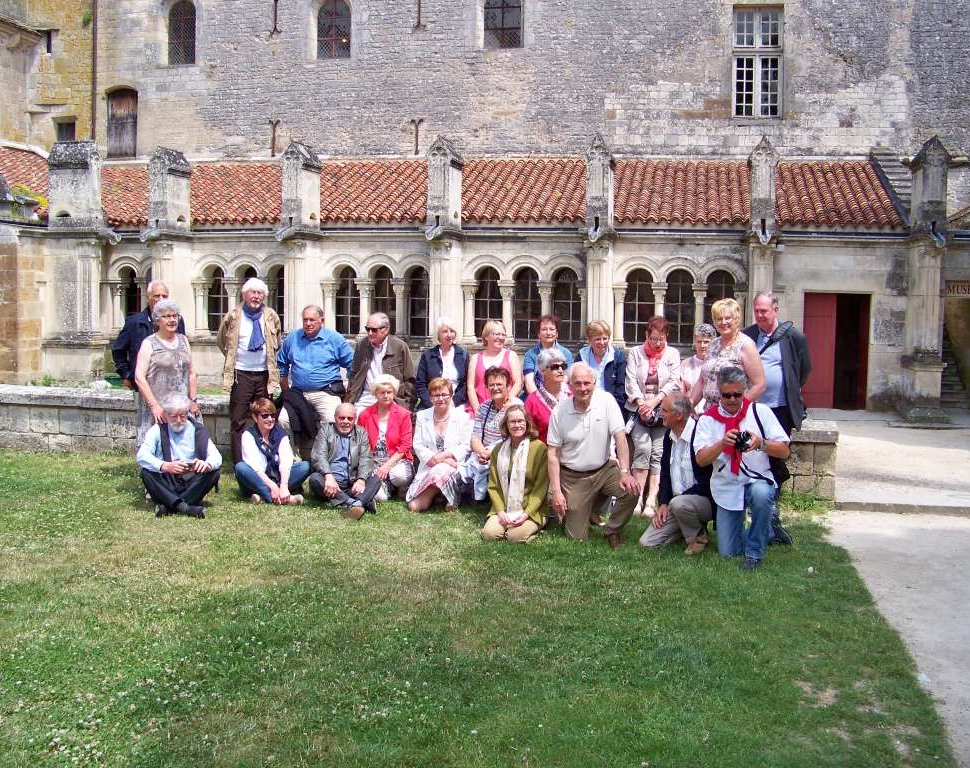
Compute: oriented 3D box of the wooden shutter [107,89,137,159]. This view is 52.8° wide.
[{"bbox_3d":[-8.140,-5.849,21.920,0.775,1.612,0.100,2,5,10],"label":"wooden shutter"}]

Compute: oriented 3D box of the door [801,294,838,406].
[{"bbox_3d":[5.675,-0.565,16.573,0.586,1.991,0.080,2,5,10],"label":"door"}]

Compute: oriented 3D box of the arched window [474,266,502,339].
[{"bbox_3d":[0.050,-1.468,17.633,0.522,1.308,0.150,2,5,10],"label":"arched window"}]

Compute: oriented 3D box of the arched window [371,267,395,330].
[{"bbox_3d":[-1.872,-1.527,17.959,0.487,1.270,0.150,2,5,10],"label":"arched window"}]

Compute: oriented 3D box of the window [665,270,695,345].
[{"bbox_3d":[3.481,-1.362,17.386,0.551,1.350,0.180,2,6,12],"label":"window"}]

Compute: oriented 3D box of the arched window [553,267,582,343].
[{"bbox_3d":[1.511,-1.445,17.802,0.564,1.344,0.180,2,6,12],"label":"arched window"}]

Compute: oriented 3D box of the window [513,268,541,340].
[{"bbox_3d":[0.763,-1.426,17.514,0.507,1.291,0.150,2,5,10],"label":"window"}]

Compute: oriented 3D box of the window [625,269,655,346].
[{"bbox_3d":[2.792,-1.387,17.532,0.556,1.360,0.180,2,6,12],"label":"window"}]

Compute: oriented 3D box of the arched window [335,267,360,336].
[{"bbox_3d":[-2.609,-1.573,18.677,0.552,1.348,0.180,2,6,12],"label":"arched window"}]

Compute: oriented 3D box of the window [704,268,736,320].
[{"bbox_3d":[4.156,-1.347,17.242,0.559,1.358,0.180,2,6,12],"label":"window"}]

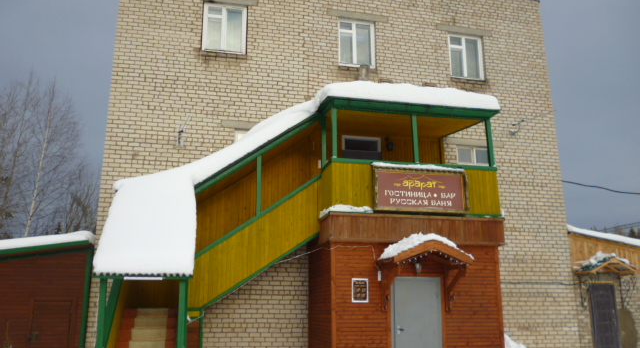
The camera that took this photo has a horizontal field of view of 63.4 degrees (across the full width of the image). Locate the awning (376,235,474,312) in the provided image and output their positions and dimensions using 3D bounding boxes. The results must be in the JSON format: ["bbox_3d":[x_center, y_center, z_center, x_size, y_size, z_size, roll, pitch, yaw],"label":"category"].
[{"bbox_3d":[2.036,1.946,10.016,1.640,1.380,0.950,3,-15,-12],"label":"awning"}]

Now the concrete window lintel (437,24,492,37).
[{"bbox_3d":[4.215,-4.156,15.095,1.781,0.179,0.120,3,-15,-13],"label":"concrete window lintel"}]

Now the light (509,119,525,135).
[{"bbox_3d":[5.365,-1.303,14.177,0.360,0.400,0.280,3,-15,-12],"label":"light"}]

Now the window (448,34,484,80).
[{"bbox_3d":[4.188,-3.325,14.927,1.049,1.354,0.120,3,-15,-13],"label":"window"}]

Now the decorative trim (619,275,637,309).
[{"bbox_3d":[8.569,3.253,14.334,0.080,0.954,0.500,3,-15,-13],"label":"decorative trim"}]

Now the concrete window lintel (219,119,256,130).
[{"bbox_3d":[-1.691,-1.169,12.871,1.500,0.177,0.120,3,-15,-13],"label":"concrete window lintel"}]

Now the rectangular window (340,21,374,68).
[{"bbox_3d":[0.996,-3.509,13.907,1.010,1.380,0.130,3,-15,-12],"label":"rectangular window"}]

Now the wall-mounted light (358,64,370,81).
[{"bbox_3d":[1.141,-2.573,13.251,0.290,0.435,0.270,3,-15,-13],"label":"wall-mounted light"}]

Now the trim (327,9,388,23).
[{"bbox_3d":[1.043,-4.310,14.085,1.710,0.170,0.130,3,-15,-12],"label":"trim"}]

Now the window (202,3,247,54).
[{"bbox_3d":[-2.407,-3.701,13.159,1.110,1.370,0.130,3,-15,-12],"label":"window"}]

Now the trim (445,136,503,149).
[{"bbox_3d":[4.249,-0.839,14.247,1.769,0.177,0.120,3,-15,-13],"label":"trim"}]

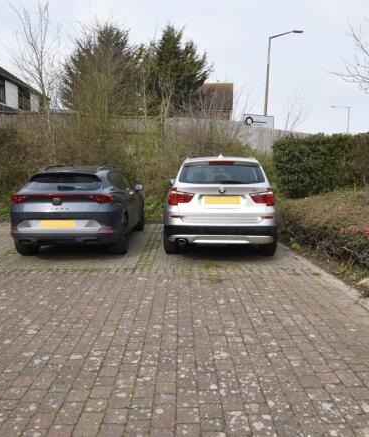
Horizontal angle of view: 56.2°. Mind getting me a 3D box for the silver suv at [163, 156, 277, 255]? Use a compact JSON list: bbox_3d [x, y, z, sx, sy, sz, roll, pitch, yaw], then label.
[{"bbox_3d":[0.660,-0.380,7.300,1.920,1.670,4.640,1,6,3],"label":"silver suv"}]

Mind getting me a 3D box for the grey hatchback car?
[{"bbox_3d":[-1.910,-0.320,7.360,1.900,1.520,4.450,0,6,-1],"label":"grey hatchback car"}]

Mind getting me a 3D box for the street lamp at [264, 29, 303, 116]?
[{"bbox_3d":[5.800,-6.600,20.400,2.300,8.500,0.330,-1,6,-16],"label":"street lamp"}]

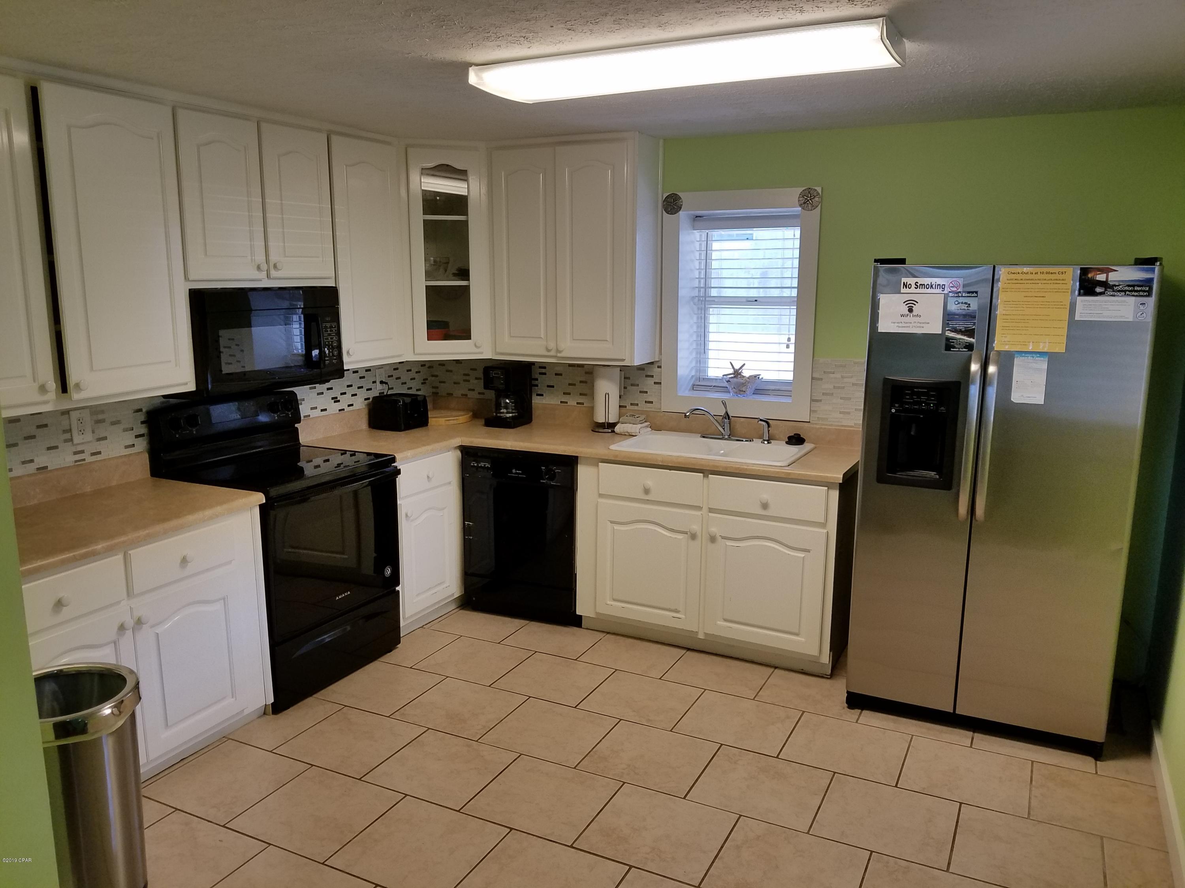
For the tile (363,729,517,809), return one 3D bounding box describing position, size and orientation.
[{"bbox_3d":[-0.524,1.142,3.134,0.405,0.012,0.395,5,12,26],"label":"tile"}]

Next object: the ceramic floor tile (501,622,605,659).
[{"bbox_3d":[-0.176,0.948,4.322,0.406,0.010,0.385,5,12,26],"label":"ceramic floor tile"}]

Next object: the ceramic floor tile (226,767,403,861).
[{"bbox_3d":[-0.892,1.194,2.892,0.405,0.010,0.391,6,12,26],"label":"ceramic floor tile"}]

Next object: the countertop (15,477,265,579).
[{"bbox_3d":[-1.756,0.271,3.036,0.645,0.040,1.090,5,12,26],"label":"countertop"}]

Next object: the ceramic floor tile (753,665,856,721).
[{"bbox_3d":[0.927,1.036,3.714,0.405,0.012,0.395,5,12,26],"label":"ceramic floor tile"}]

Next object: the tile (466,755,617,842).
[{"bbox_3d":[-0.161,1.182,2.968,0.405,0.010,0.391,6,12,26],"label":"tile"}]

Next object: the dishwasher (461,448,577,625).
[{"bbox_3d":[-0.229,0.415,4.614,0.625,0.868,0.565,5,12,26],"label":"dishwasher"}]

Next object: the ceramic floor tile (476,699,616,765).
[{"bbox_3d":[-0.158,1.097,3.391,0.404,0.010,0.386,5,12,26],"label":"ceramic floor tile"}]

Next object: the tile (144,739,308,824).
[{"bbox_3d":[-1.275,1.174,3.108,0.406,0.010,0.402,5,12,26],"label":"tile"}]

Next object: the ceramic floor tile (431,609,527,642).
[{"bbox_3d":[-0.537,0.897,4.450,0.405,0.010,0.391,6,12,26],"label":"ceramic floor tile"}]

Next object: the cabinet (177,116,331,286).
[{"bbox_3d":[-1.438,-0.963,3.567,0.310,0.630,0.760,5,12,26],"label":"cabinet"}]

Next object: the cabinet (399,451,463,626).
[{"bbox_3d":[-1.032,0.435,4.391,0.585,0.850,0.480,5,12,26],"label":"cabinet"}]

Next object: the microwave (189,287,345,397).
[{"bbox_3d":[-1.422,-0.450,3.692,0.385,0.400,0.750,5,12,26],"label":"microwave"}]

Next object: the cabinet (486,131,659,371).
[{"bbox_3d":[-0.090,-0.996,4.645,0.840,1.110,0.335,5,12,26],"label":"cabinet"}]

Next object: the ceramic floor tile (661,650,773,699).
[{"bbox_3d":[0.562,1.002,3.896,0.404,0.010,0.377,5,12,26],"label":"ceramic floor tile"}]

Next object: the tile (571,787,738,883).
[{"bbox_3d":[0.206,1.218,2.789,0.405,0.010,0.391,6,12,26],"label":"tile"}]

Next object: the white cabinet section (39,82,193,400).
[{"bbox_3d":[-1.685,-0.659,2.997,0.320,0.963,0.457,5,12,25],"label":"white cabinet section"}]

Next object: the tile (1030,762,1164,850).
[{"bbox_3d":[1.684,1.208,2.982,0.385,0.010,0.402,5,12,26],"label":"tile"}]

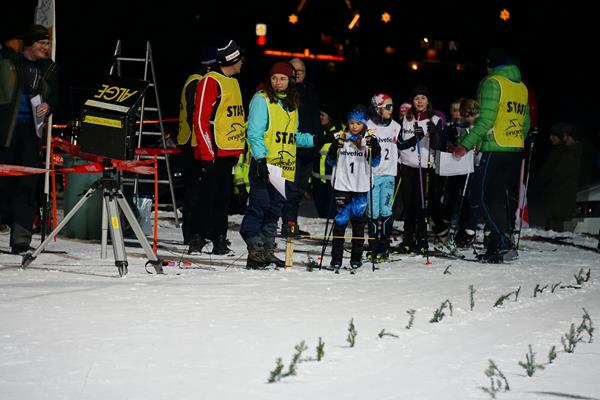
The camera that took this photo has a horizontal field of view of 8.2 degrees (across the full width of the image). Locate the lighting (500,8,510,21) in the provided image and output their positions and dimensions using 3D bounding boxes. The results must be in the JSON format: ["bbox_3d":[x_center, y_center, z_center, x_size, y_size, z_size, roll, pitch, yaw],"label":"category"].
[{"bbox_3d":[7.399,-6.679,150.000,0.400,0.440,0.200,1,2,0],"label":"lighting"}]

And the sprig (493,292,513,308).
[{"bbox_3d":[1.393,0.690,28.600,0.140,0.110,0.090,0,2,0],"label":"sprig"}]

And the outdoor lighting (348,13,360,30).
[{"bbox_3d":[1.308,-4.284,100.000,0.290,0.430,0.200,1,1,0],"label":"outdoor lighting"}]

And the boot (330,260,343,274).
[{"bbox_3d":[0.301,0.553,34.400,0.100,0.140,0.250,1,1,-5],"label":"boot"}]

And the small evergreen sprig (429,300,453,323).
[{"bbox_3d":[0.900,0.715,26.700,0.155,0.140,0.090,1,1,0],"label":"small evergreen sprig"}]

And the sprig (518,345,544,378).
[{"bbox_3d":[1.217,0.844,21.900,0.137,0.170,0.120,0,2,0],"label":"sprig"}]

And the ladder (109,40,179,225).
[{"bbox_3d":[-1.812,-0.698,44.400,0.680,2.000,1.100,2,2,26],"label":"ladder"}]

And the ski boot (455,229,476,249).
[{"bbox_3d":[1.561,0.368,39.300,0.110,0.190,0.260,1,2,24],"label":"ski boot"}]

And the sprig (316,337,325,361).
[{"bbox_3d":[0.111,0.806,22.600,0.045,0.130,0.045,1,1,0],"label":"sprig"}]

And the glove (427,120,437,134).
[{"bbox_3d":[1.155,-0.637,36.600,0.090,0.125,0.100,1,1,11],"label":"glove"}]

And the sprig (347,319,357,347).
[{"bbox_3d":[0.315,0.804,25.200,0.062,0.172,0.062,1,2,0],"label":"sprig"}]

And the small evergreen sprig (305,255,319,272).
[{"bbox_3d":[0.094,0.518,34.000,0.115,0.150,0.100,1,1,0],"label":"small evergreen sprig"}]

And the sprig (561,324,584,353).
[{"bbox_3d":[1.551,0.785,23.800,0.126,0.172,0.110,0,2,0],"label":"sprig"}]

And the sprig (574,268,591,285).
[{"bbox_3d":[2.204,0.599,32.500,0.125,0.125,0.110,1,2,0],"label":"sprig"}]

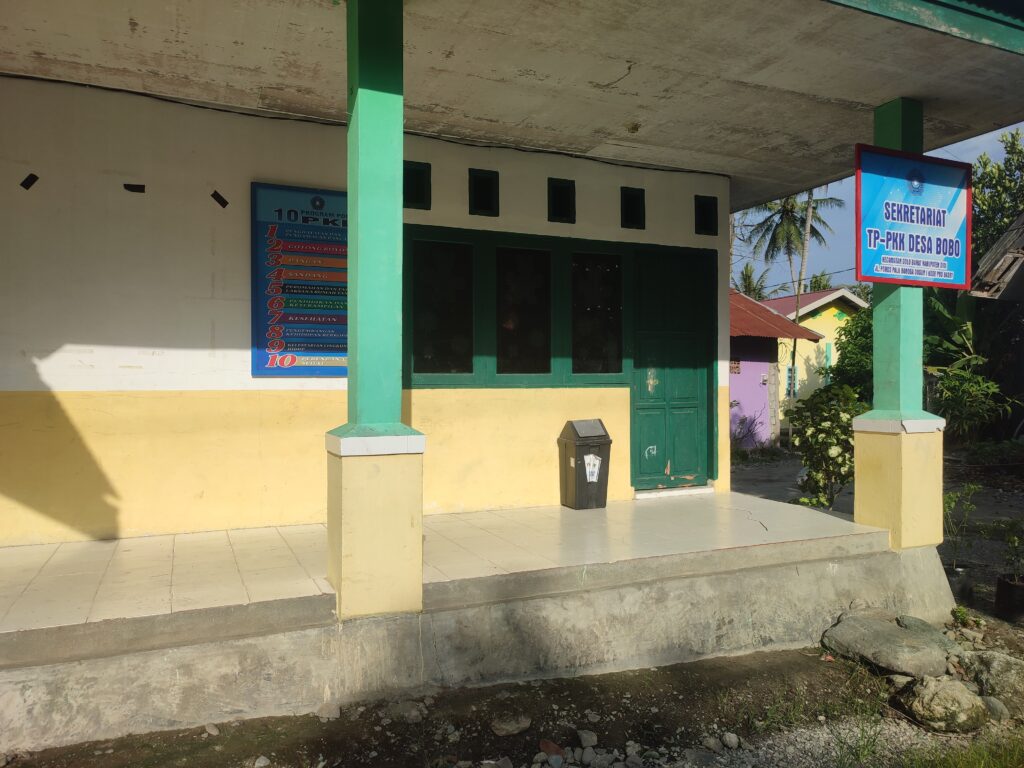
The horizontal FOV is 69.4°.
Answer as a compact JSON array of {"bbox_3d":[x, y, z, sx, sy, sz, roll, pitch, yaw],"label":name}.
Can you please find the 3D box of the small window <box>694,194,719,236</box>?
[{"bbox_3d":[1.697,-1.464,6.449,0.244,0.338,0.100,0,0,-24],"label":"small window"}]

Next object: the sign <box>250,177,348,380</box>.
[{"bbox_3d":[-1.319,-0.693,5.085,0.883,1.298,0.035,0,0,-24],"label":"sign"}]

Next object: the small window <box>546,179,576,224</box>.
[{"bbox_3d":[0.390,-1.451,5.886,0.241,0.342,0.100,0,0,-24],"label":"small window"}]

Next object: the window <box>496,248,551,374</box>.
[{"bbox_3d":[0.097,-0.557,5.738,0.465,0.970,0.060,0,0,-24],"label":"window"}]

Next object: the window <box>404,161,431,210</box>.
[{"bbox_3d":[-0.715,-1.446,5.409,0.241,0.343,0.100,0,0,-24],"label":"window"}]

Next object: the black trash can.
[{"bbox_3d":[0.572,0.623,5.778,0.314,0.675,0.299,0,0,-24],"label":"black trash can"}]

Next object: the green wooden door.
[{"bbox_3d":[1.391,-0.126,6.307,0.873,1.998,0.070,0,0,-24],"label":"green wooden door"}]

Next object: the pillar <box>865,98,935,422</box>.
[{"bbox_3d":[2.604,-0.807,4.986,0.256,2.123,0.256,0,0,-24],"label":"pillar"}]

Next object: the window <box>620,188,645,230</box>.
[{"bbox_3d":[1.005,-1.455,6.151,0.234,0.338,0.100,0,0,-24],"label":"window"}]

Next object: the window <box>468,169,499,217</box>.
[{"bbox_3d":[-0.220,-1.446,5.622,0.242,0.344,0.100,0,0,-24],"label":"window"}]

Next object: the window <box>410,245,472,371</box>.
[{"bbox_3d":[-0.504,-0.557,5.479,0.466,0.972,0.060,0,0,-24],"label":"window"}]

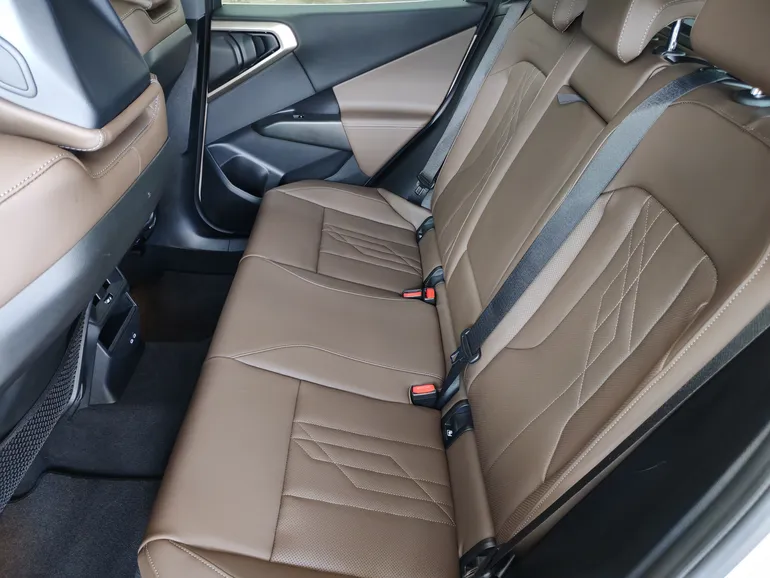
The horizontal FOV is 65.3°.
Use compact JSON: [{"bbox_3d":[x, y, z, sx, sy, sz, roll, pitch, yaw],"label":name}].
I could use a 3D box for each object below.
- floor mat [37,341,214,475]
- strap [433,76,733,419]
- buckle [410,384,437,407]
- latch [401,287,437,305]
[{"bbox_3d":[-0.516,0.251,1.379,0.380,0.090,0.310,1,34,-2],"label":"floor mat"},{"bbox_3d":[0.268,-0.046,0.987,0.055,0.740,0.110,26,36,-8],"label":"strap"},{"bbox_3d":[0.076,0.209,1.163,0.052,0.048,0.032,1,34,-2],"label":"buckle"},{"bbox_3d":[0.085,0.019,1.458,0.084,0.042,0.046,1,34,-2],"label":"latch"}]

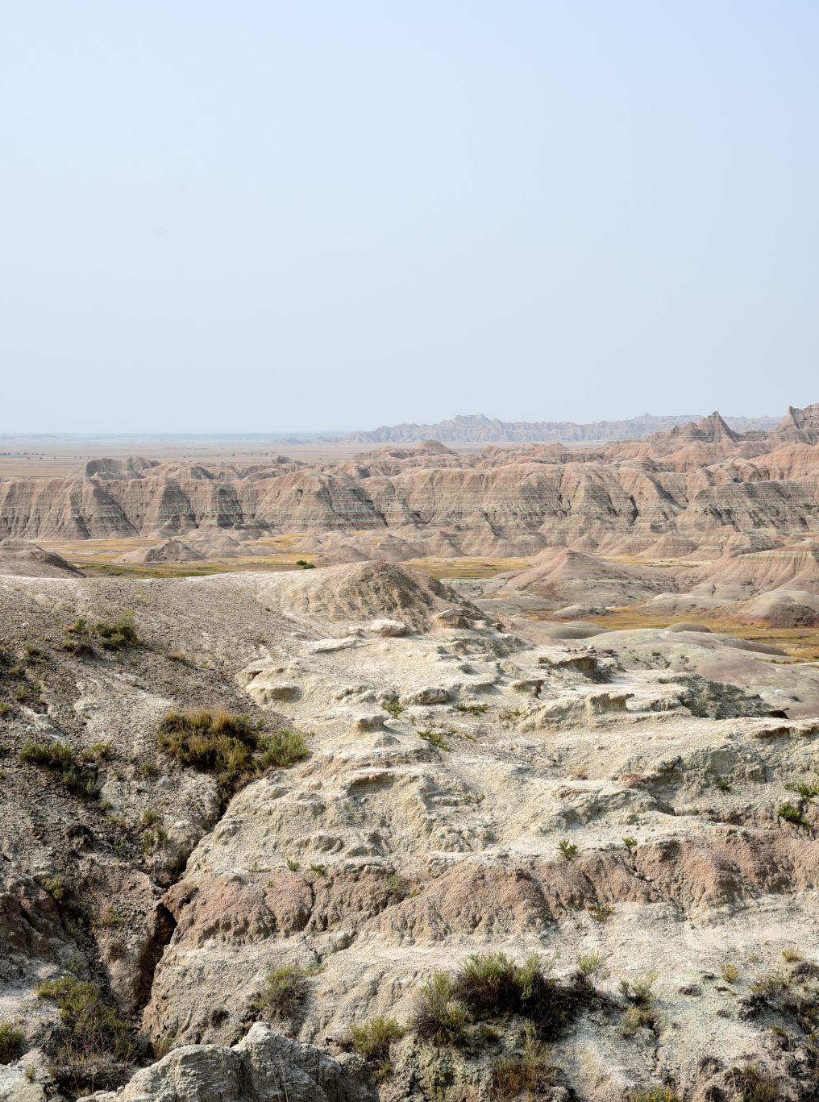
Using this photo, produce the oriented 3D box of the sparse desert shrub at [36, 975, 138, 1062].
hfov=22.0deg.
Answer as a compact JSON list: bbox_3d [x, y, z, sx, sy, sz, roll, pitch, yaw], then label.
[{"bbox_3d":[-3.203,4.661,21.000,1.053,0.746,0.895,0,3,0],"label":"sparse desert shrub"}]

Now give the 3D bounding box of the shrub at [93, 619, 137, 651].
[{"bbox_3d":[-5.006,1.431,36.000,0.792,0.500,0.700,0,3,0],"label":"shrub"}]

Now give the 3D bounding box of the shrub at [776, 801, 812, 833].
[{"bbox_3d":[4.463,3.086,24.500,0.404,0.350,0.360,0,3,0],"label":"shrub"}]

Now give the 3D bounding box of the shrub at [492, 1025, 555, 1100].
[{"bbox_3d":[1.001,4.485,18.500,0.565,0.584,0.481,0,3,0],"label":"shrub"}]

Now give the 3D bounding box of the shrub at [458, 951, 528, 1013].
[{"bbox_3d":[0.795,4.096,20.000,0.648,0.540,0.580,0,3,0],"label":"shrub"}]

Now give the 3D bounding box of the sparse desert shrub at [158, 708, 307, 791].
[{"bbox_3d":[-2.353,2.653,28.000,2.020,0.970,1.300,0,3,0],"label":"sparse desert shrub"}]

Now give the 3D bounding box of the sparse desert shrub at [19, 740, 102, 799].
[{"bbox_3d":[-4.473,2.798,27.000,1.073,0.660,0.850,0,3,0],"label":"sparse desert shrub"}]

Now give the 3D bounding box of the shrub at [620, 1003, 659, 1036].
[{"bbox_3d":[2.176,4.445,20.000,0.379,0.267,0.322,0,3,0],"label":"shrub"}]

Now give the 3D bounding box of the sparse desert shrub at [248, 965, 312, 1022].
[{"bbox_3d":[-1.216,4.188,20.000,0.587,0.480,0.520,0,3,0],"label":"sparse desert shrub"}]

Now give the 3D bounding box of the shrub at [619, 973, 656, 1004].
[{"bbox_3d":[2.227,4.297,20.700,0.367,0.257,0.312,0,3,0],"label":"shrub"}]

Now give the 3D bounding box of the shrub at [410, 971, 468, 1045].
[{"bbox_3d":[0.265,4.177,19.300,0.519,0.600,0.500,0,3,0],"label":"shrub"}]

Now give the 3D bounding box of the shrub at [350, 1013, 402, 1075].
[{"bbox_3d":[-0.310,4.560,19.500,0.513,0.483,0.436,0,3,0],"label":"shrub"}]

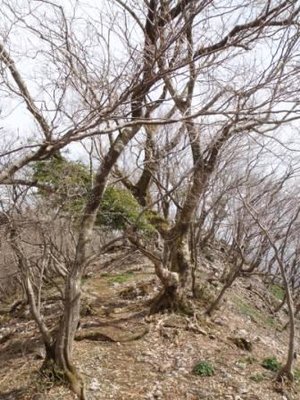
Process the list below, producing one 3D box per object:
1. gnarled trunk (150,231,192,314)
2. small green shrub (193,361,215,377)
[{"bbox_3d":[0.372,1.255,5.600,0.720,1.440,0.620,0,-2,0],"label":"gnarled trunk"},{"bbox_3d":[0.571,1.797,3.450,0.230,0.145,0.220,0,-2,0],"label":"small green shrub"}]

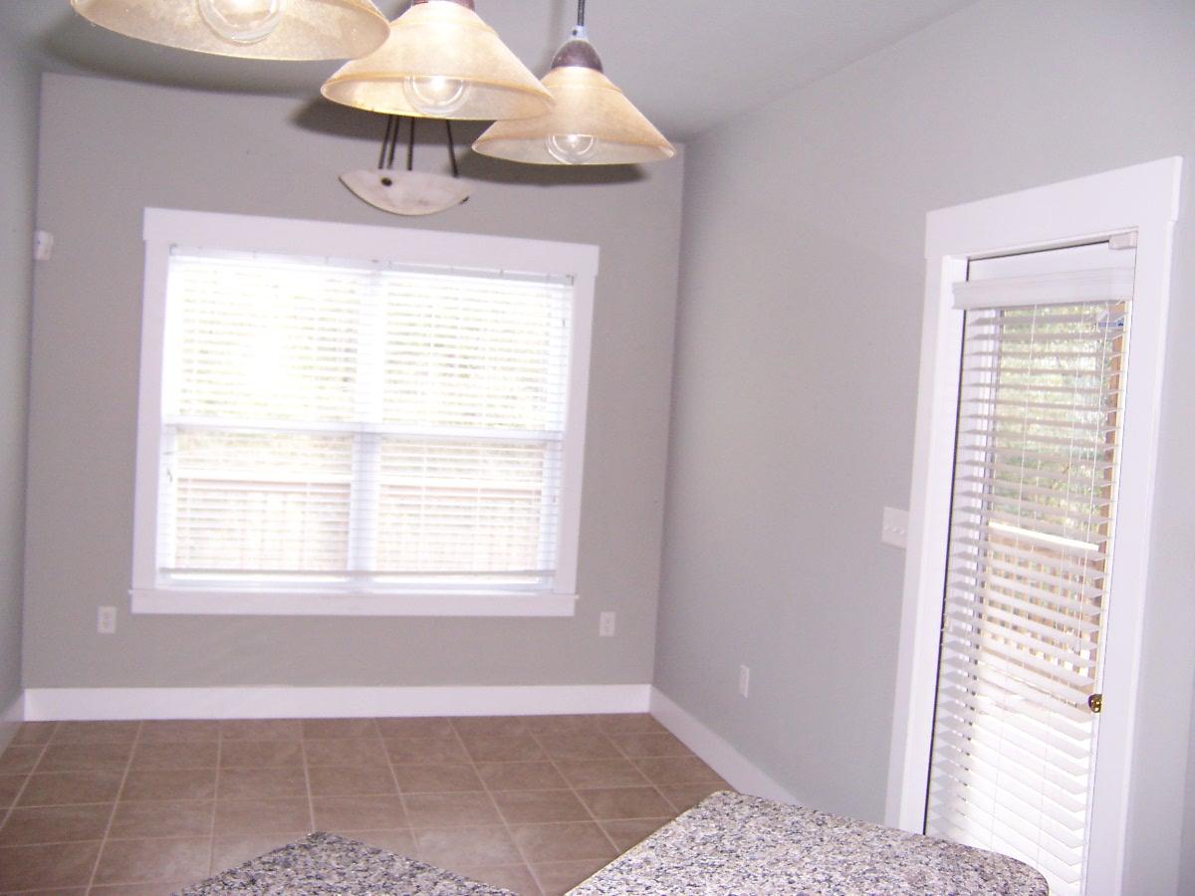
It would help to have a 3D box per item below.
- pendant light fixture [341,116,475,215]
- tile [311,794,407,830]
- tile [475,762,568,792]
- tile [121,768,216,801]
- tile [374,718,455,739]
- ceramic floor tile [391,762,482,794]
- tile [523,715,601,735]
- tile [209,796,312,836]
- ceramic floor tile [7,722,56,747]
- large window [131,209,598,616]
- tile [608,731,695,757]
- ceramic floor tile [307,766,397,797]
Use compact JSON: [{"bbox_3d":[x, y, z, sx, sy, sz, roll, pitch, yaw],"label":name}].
[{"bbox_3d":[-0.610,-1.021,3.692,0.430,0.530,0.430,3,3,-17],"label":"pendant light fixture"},{"bbox_3d":[-0.852,1.317,4.099,0.330,0.010,0.330,3,3,-17],"label":"tile"},{"bbox_3d":[-0.309,1.329,4.611,0.330,0.010,0.330,3,3,-17],"label":"tile"},{"bbox_3d":[-1.586,1.258,4.225,0.330,0.010,0.330,3,3,-17],"label":"tile"},{"bbox_3d":[-0.817,1.262,5.136,0.330,0.010,0.320,3,3,-17],"label":"tile"},{"bbox_3d":[-0.628,1.307,4.502,0.330,0.010,0.330,3,3,-17],"label":"ceramic floor tile"},{"bbox_3d":[-0.174,1.292,5.304,0.328,0.010,0.328,3,3,-17],"label":"tile"},{"bbox_3d":[-1.170,1.295,3.991,0.330,0.010,0.330,3,3,-17],"label":"tile"},{"bbox_3d":[-2.309,1.174,4.668,0.142,0.010,0.328,3,3,-17],"label":"ceramic floor tile"},{"bbox_3d":[-1.019,-0.114,5.199,1.998,1.756,0.110,3,3,-17],"label":"large window"},{"bbox_3d":[0.234,1.341,5.124,0.330,0.010,0.330,3,3,-17],"label":"tile"},{"bbox_3d":[-0.947,1.294,4.418,0.330,0.010,0.330,3,3,-17],"label":"ceramic floor tile"}]

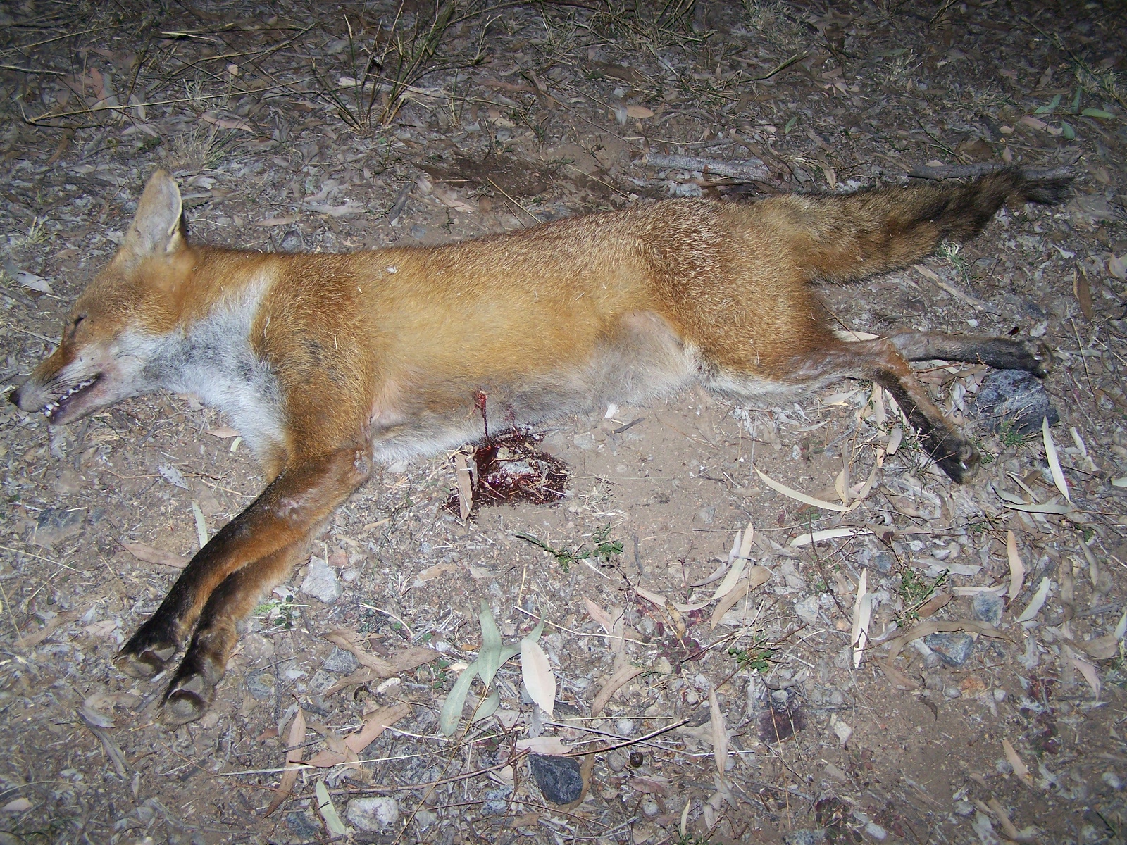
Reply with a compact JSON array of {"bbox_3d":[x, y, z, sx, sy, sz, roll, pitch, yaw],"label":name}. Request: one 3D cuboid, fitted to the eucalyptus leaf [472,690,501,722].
[{"bbox_3d":[-0.056,0.216,0.943,0.014,0.009,0.040,21,53,16],"label":"eucalyptus leaf"}]

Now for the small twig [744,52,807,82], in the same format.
[{"bbox_3d":[0.269,-0.440,1.541,0.111,0.012,0.016,-29,55,-23],"label":"small twig"}]

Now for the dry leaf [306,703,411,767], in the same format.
[{"bbox_3d":[-0.152,0.231,0.916,0.087,0.010,0.020,-27,58,-18],"label":"dry leaf"}]

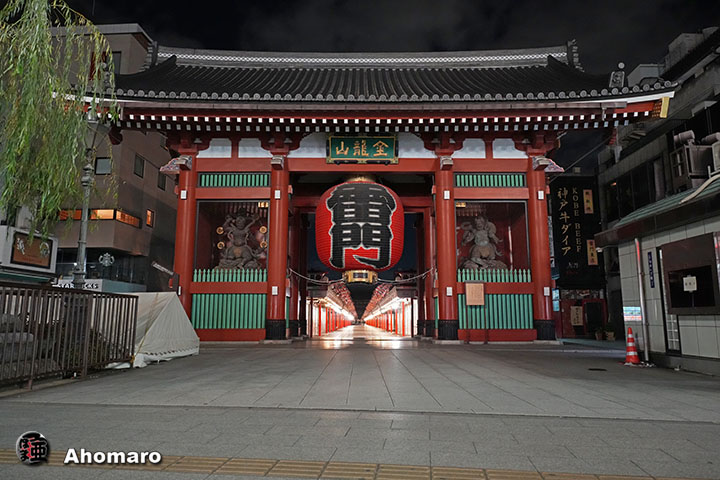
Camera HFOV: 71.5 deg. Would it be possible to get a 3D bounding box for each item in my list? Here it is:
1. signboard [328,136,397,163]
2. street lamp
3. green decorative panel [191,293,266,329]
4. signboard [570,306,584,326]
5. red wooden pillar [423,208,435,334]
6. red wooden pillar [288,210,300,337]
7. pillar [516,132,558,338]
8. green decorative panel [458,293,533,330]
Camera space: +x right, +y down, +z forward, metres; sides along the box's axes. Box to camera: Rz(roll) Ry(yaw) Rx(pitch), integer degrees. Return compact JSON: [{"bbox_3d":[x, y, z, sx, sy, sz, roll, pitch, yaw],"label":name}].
[{"bbox_3d":[0.089,-2.929,16.174,2.280,0.899,0.220,0,3,0],"label":"signboard"},{"bbox_3d":[-5.052,-0.130,9.123,0.660,4.623,0.660,0,-9,0],"label":"street lamp"},{"bbox_3d":[-4.372,2.373,16.686,2.536,1.183,0.100,0,-9,0],"label":"green decorative panel"},{"bbox_3d":[8.286,2.912,19.080,0.523,0.743,0.080,0,-9,0],"label":"signboard"},{"bbox_3d":[2.811,1.199,19.197,0.600,4.999,0.600,0,-9,0],"label":"red wooden pillar"},{"bbox_3d":[-2.652,1.238,19.191,0.600,4.919,0.600,0,-9,0],"label":"red wooden pillar"},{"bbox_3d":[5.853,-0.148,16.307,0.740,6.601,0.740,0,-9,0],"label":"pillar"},{"bbox_3d":[4.286,2.270,15.788,2.321,1.156,0.120,0,-9,0],"label":"green decorative panel"}]

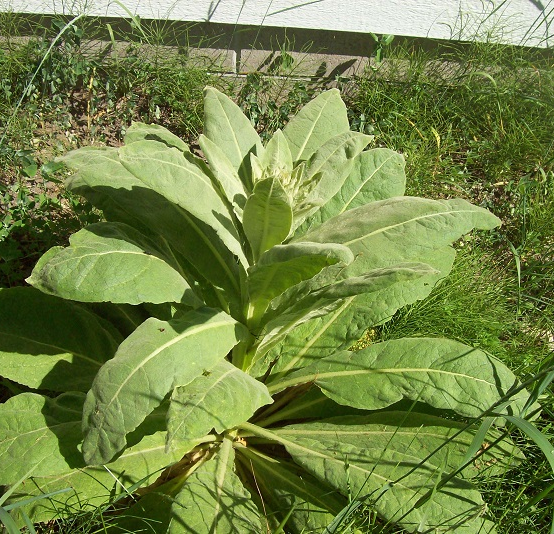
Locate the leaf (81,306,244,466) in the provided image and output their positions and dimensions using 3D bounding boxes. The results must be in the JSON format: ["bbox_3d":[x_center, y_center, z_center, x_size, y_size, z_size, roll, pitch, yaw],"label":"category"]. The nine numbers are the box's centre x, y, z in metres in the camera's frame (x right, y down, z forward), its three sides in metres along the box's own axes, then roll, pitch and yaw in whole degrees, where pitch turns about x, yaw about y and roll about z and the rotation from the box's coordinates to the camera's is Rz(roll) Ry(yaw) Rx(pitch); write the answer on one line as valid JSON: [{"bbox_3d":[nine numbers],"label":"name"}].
[{"bbox_3d":[-0.184,0.147,1.080,0.287,0.073,0.116,-41,77,-14],"label":"leaf"}]

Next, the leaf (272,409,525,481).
[{"bbox_3d":[0.188,0.285,1.202,0.430,0.053,0.104,5,51,2],"label":"leaf"}]

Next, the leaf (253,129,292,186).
[{"bbox_3d":[0.001,-0.137,0.935,0.040,0.079,0.029,-8,31,-17],"label":"leaf"}]

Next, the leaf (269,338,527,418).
[{"bbox_3d":[0.210,0.178,1.229,0.434,0.068,0.131,4,58,-4],"label":"leaf"}]

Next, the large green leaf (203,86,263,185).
[{"bbox_3d":[-0.055,-0.169,1.012,0.080,0.173,0.034,-18,8,29],"label":"large green leaf"}]

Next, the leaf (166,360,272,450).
[{"bbox_3d":[-0.102,0.208,1.105,0.137,0.063,0.178,43,76,13],"label":"leaf"}]

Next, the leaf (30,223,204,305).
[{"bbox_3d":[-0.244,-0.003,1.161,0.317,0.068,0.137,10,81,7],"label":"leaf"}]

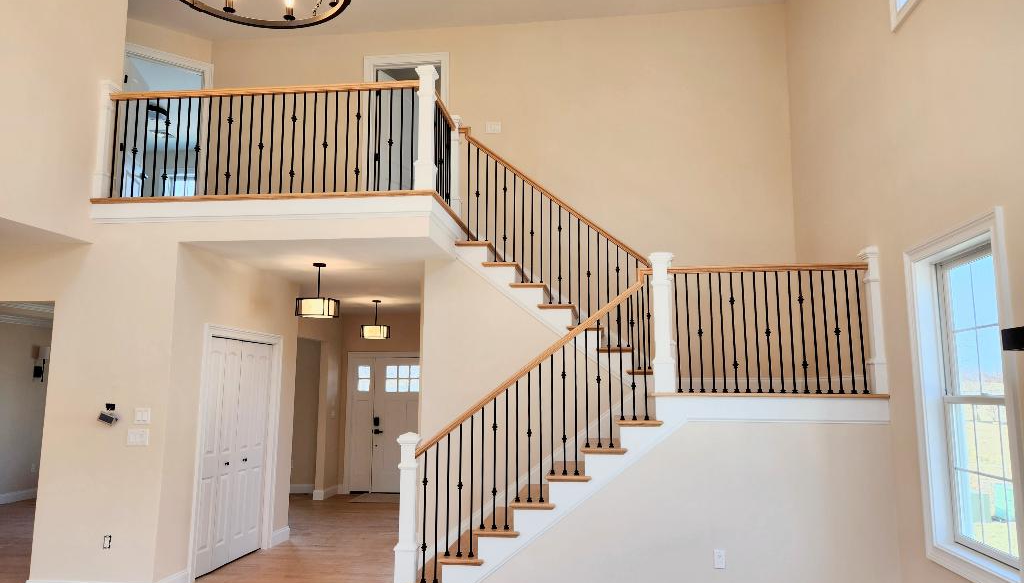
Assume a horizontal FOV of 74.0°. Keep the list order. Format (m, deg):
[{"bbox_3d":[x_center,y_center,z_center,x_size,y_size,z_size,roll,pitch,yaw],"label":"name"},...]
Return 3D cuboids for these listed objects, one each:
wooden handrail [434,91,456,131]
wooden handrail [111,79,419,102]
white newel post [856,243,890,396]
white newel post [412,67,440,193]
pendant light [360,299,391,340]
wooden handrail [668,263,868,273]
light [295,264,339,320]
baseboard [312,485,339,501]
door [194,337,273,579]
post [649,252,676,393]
[{"bbox_3d":[-0.607,-1.587,5.938,0.062,0.058,0.900,-1,-8,7],"label":"wooden handrail"},{"bbox_3d":[-2.066,-1.641,5.603,2.680,0.058,0.062,-1,-8,7],"label":"wooden handrail"},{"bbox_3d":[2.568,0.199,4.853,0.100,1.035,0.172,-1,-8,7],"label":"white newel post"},{"bbox_3d":[-0.669,-1.278,5.379,0.170,1.030,0.170,-1,-8,7],"label":"white newel post"},{"bbox_3d":[-1.817,0.383,9.118,0.415,0.520,0.415,0,-8,7],"label":"pendant light"},{"bbox_3d":[1.855,-0.169,4.944,1.380,0.058,0.062,0,-8,7],"label":"wooden handrail"},{"bbox_3d":[-1.803,-0.014,6.348,0.430,0.490,0.430,-1,-8,7],"label":"light"},{"bbox_3d":[-2.694,2.919,9.885,0.150,0.143,0.550,-1,-8,7],"label":"baseboard"},{"bbox_3d":[-2.567,1.470,6.326,0.040,2.020,1.200,0,-8,7],"label":"door"},{"bbox_3d":[1.115,0.224,5.036,0.172,1.035,0.172,-1,-8,7],"label":"post"}]

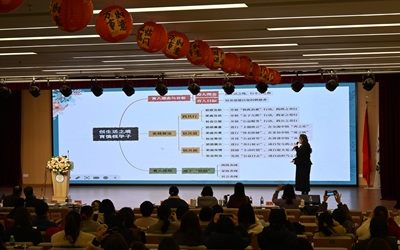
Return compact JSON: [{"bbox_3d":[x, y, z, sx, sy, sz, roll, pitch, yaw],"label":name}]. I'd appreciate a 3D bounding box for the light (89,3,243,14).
[{"bbox_3d":[-0.425,-1.143,8.107,1.800,0.060,0.250,-1,1,13],"label":"light"}]

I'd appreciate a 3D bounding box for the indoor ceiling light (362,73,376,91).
[{"bbox_3d":[4.225,-1.053,20.768,0.330,0.430,0.340,-1,1,13],"label":"indoor ceiling light"}]

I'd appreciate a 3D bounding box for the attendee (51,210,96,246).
[{"bbox_3d":[-1.467,1.678,10.192,0.520,1.300,0.750,-1,0,11],"label":"attendee"}]

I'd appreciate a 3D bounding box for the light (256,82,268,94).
[{"bbox_3d":[1.609,-1.009,21.370,0.290,0.430,0.320,-1,1,13],"label":"light"}]

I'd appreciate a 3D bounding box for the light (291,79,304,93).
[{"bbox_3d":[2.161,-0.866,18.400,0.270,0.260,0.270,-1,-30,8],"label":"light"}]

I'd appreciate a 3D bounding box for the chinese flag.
[{"bbox_3d":[4.972,0.653,24.728,0.280,2.350,0.220,-1,1,13],"label":"chinese flag"}]

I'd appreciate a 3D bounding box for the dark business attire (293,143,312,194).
[{"bbox_3d":[2.835,1.182,22.939,0.520,1.370,0.460,-1,1,13],"label":"dark business attire"}]

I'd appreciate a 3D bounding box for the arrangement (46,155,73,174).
[{"bbox_3d":[-3.693,1.058,21.852,0.590,0.480,0.460,-1,1,13],"label":"arrangement"}]

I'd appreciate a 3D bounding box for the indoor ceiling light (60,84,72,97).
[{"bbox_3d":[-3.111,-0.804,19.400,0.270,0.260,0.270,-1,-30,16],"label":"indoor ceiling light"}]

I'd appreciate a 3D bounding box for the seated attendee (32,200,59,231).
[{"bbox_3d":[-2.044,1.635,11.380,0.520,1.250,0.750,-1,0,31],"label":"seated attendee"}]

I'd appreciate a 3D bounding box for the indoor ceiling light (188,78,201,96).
[{"bbox_3d":[-0.139,-0.991,21.773,0.290,0.430,0.320,-1,1,13],"label":"indoor ceiling light"}]

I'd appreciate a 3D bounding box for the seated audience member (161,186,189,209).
[{"bbox_3d":[-0.373,1.659,14.153,0.500,1.280,0.750,-1,0,11],"label":"seated audience member"}]

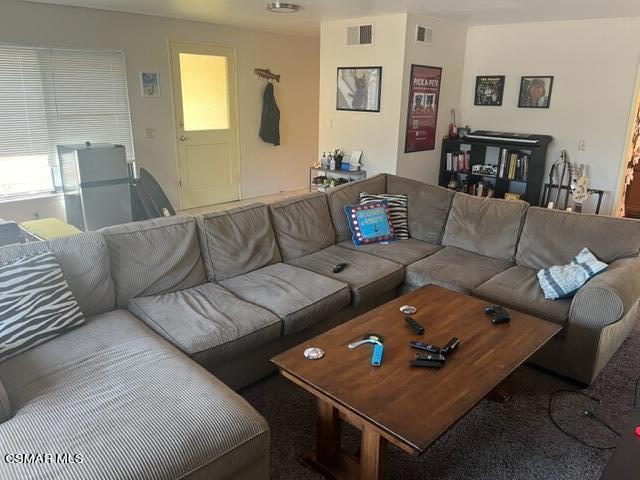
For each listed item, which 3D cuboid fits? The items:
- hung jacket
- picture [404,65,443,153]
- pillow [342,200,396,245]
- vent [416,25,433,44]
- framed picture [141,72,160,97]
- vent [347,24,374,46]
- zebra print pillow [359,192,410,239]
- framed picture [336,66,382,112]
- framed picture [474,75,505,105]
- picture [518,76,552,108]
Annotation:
[{"bbox_3d":[-0.733,-1.803,6.958,0.140,0.870,0.290,17,23,42],"label":"hung jacket"},{"bbox_3d":[1.226,-1.515,5.606,0.025,0.957,0.627,17,23,42],"label":"picture"},{"bbox_3d":[0.452,-0.149,4.160,0.420,0.385,0.140,-8,-14,-26],"label":"pillow"},{"bbox_3d":[1.164,-2.261,5.293,0.030,0.195,0.340,17,23,42],"label":"vent"},{"bbox_3d":[-2.000,-1.842,5.701,0.020,0.268,0.237,17,23,42],"label":"framed picture"},{"bbox_3d":[0.443,-2.316,5.447,0.390,0.230,0.030,17,23,42],"label":"vent"},{"bbox_3d":[0.575,-0.213,4.307,0.430,0.420,0.140,1,-13,1],"label":"zebra print pillow"},{"bbox_3d":[0.439,-1.757,5.616,0.679,0.497,0.025,17,23,42],"label":"framed picture"},{"bbox_3d":[2.058,-1.813,5.852,0.363,0.344,0.025,17,23,42],"label":"framed picture"},{"bbox_3d":[2.456,-1.680,5.476,0.358,0.341,0.025,17,23,42],"label":"picture"}]

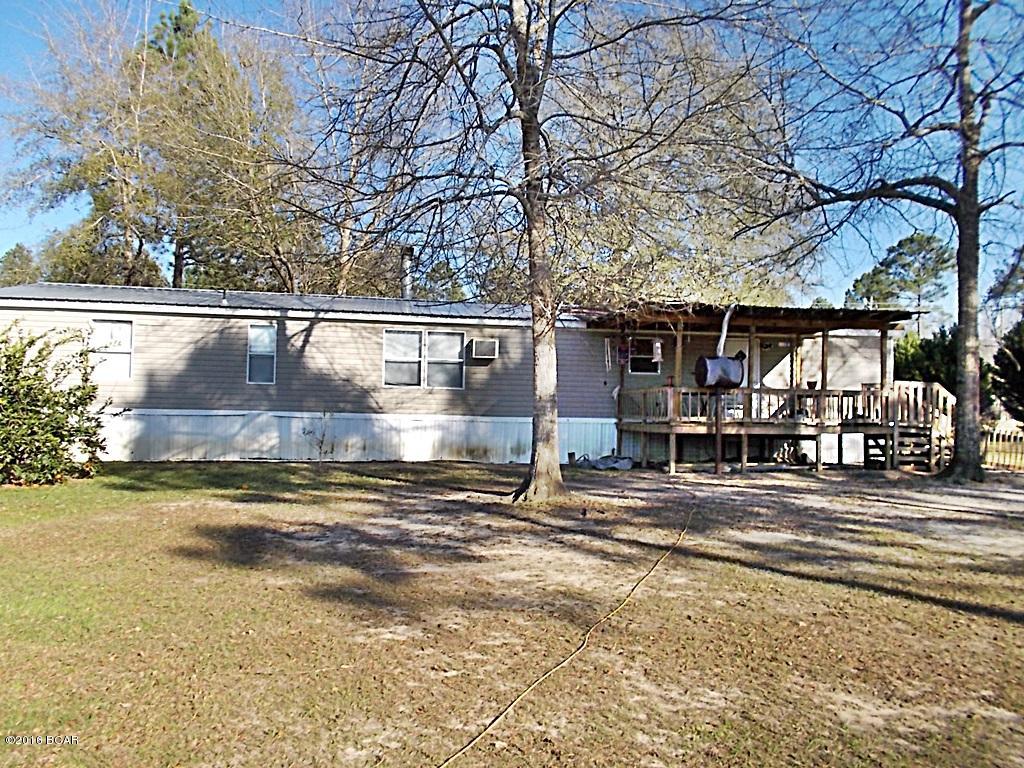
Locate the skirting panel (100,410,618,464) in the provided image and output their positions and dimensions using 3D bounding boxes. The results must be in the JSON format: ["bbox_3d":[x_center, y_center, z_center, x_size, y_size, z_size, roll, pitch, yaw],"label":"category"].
[{"bbox_3d":[-3.589,1.259,17.976,12.508,1.155,0.120,1,-2,-8],"label":"skirting panel"}]

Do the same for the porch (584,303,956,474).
[{"bbox_3d":[5.526,0.212,17.232,7.000,3.340,4.000,1,-2,-8],"label":"porch"}]

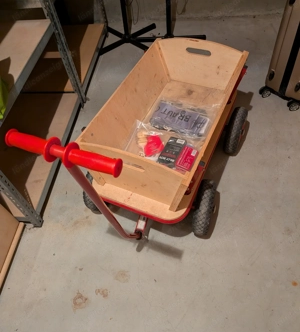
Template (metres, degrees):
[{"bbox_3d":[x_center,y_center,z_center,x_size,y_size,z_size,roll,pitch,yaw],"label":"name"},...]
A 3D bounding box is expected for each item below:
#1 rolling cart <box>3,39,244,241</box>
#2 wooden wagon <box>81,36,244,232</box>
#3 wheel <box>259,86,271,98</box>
[{"bbox_3d":[0.046,-0.175,1.171,0.610,0.920,1.100,18,58,19],"label":"rolling cart"},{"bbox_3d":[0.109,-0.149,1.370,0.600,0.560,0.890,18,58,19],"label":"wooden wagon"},{"bbox_3d":[0.774,-0.497,1.865,0.056,0.056,0.045,-24,55,-11],"label":"wheel"}]

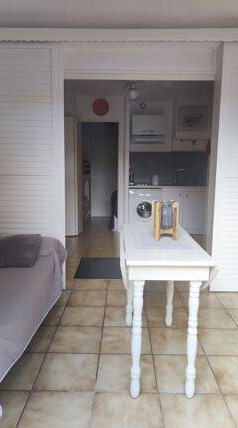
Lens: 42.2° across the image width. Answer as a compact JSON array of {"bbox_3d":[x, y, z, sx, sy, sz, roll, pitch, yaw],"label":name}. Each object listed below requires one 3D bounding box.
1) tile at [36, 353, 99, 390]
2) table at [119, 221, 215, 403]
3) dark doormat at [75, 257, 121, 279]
[{"bbox_3d":[-0.295,0.920,1.808,0.333,0.010,0.333,1,9,1],"label":"tile"},{"bbox_3d":[0.249,0.523,1.946,0.480,0.747,0.926,1,9,1],"label":"table"},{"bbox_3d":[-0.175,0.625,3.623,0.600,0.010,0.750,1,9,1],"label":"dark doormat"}]

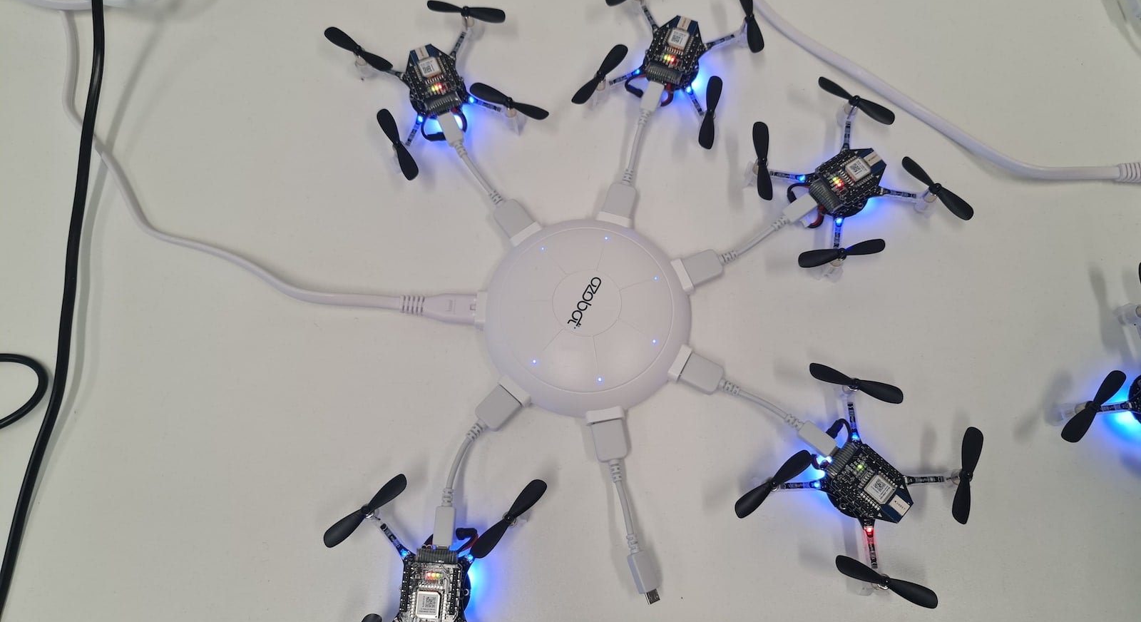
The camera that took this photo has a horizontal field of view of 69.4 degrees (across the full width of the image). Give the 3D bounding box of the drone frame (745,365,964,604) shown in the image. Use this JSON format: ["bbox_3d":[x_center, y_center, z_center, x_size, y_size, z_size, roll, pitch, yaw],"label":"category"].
[{"bbox_3d":[0.140,0.083,0.397,0.104,0.030,0.104,41,76,12],"label":"drone frame"}]

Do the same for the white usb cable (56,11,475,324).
[{"bbox_3d":[-0.197,-0.064,0.457,0.324,0.012,0.077,35,75,11],"label":"white usb cable"}]

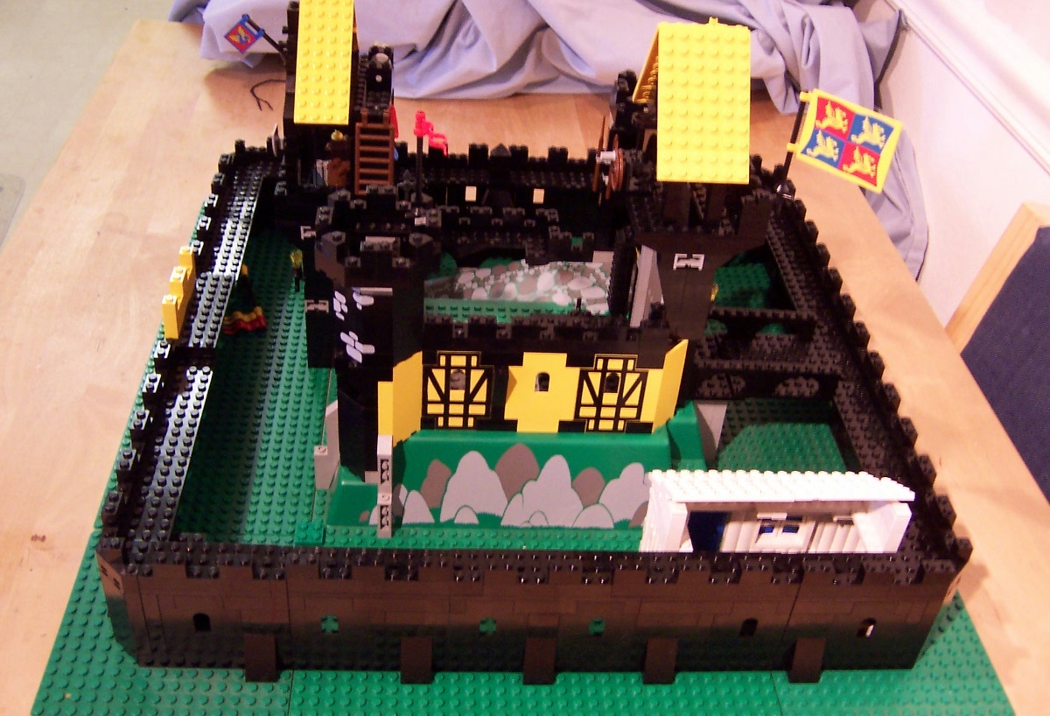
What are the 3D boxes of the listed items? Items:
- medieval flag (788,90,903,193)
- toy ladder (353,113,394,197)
[{"bbox_3d":[0.225,-0.155,0.773,0.076,0.056,0.005,31,45,28],"label":"medieval flag"},{"bbox_3d":[-0.092,-0.125,0.665,0.024,0.053,0.004,2,19,-5],"label":"toy ladder"}]

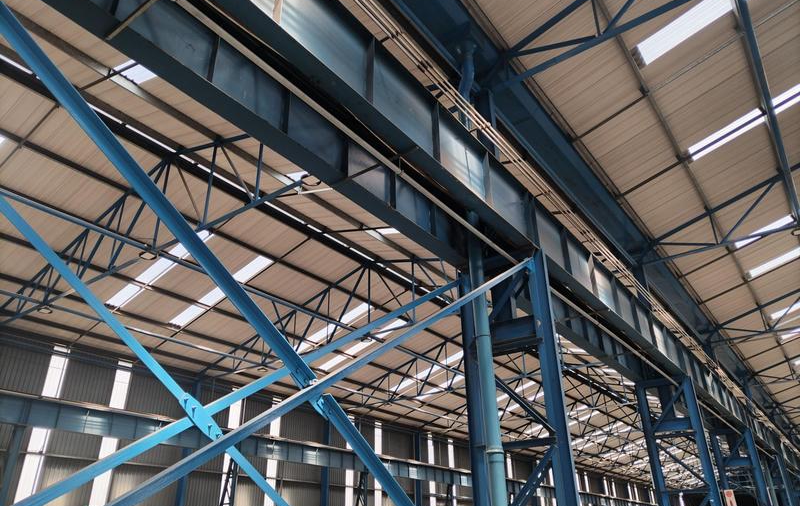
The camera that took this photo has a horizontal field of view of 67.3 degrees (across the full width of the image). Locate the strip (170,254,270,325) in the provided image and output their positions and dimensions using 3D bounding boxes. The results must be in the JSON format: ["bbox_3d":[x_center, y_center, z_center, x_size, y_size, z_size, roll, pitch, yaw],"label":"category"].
[{"bbox_3d":[-7.187,1.602,23.969,5.550,0.050,0.660,-33,-38,22],"label":"strip"}]

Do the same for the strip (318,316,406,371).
[{"bbox_3d":[-1.964,4.771,30.500,5.550,0.050,0.660,-33,-38,22],"label":"strip"}]

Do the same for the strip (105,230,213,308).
[{"bbox_3d":[-8.816,0.614,21.933,5.550,0.050,0.660,-33,-38,22],"label":"strip"}]

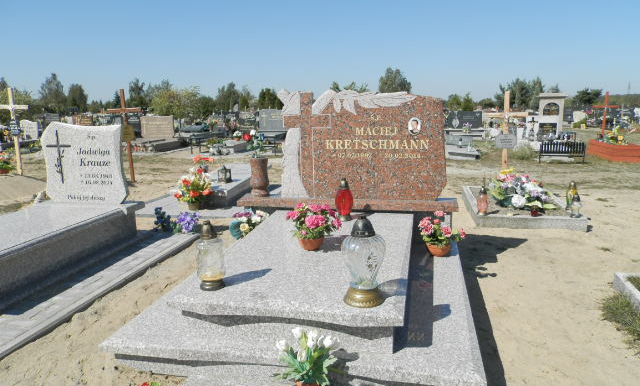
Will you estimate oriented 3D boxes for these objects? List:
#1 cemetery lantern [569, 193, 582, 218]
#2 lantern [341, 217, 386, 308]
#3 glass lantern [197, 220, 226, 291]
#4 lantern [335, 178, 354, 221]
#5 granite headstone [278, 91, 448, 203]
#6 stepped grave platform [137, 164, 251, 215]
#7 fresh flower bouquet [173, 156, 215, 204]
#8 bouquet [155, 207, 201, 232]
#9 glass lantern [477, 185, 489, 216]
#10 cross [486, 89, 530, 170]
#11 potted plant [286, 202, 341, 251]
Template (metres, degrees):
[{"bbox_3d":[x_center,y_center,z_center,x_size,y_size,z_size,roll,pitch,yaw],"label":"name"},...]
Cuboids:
[{"bbox_3d":[2.356,0.110,4.262,0.109,0.215,0.109,1,11,13],"label":"cemetery lantern"},{"bbox_3d":[0.206,0.311,2.183,0.211,0.402,0.211,1,11,13],"label":"lantern"},{"bbox_3d":[-0.561,0.314,2.388,0.163,0.361,0.163,1,11,13],"label":"glass lantern"},{"bbox_3d":[0.190,0.045,3.587,0.142,0.335,0.142,1,11,13],"label":"lantern"},{"bbox_3d":[0.349,-0.405,3.931,1.406,0.920,0.102,1,11,13],"label":"granite headstone"},{"bbox_3d":[-1.261,-0.102,6.104,1.656,0.336,2.148,1,11,13],"label":"stepped grave platform"},{"bbox_3d":[-1.442,-0.110,5.260,0.522,0.613,0.456,1,11,13],"label":"fresh flower bouquet"},{"bbox_3d":[-1.393,0.254,4.507,0.496,0.232,0.288,1,11,13],"label":"bouquet"},{"bbox_3d":[1.557,0.068,4.420,0.114,0.283,0.114,1,11,13],"label":"glass lantern"},{"bbox_3d":[2.237,-0.625,5.548,0.464,1.160,0.060,1,11,13],"label":"cross"},{"bbox_3d":[-0.035,0.210,2.942,0.367,0.294,0.367,1,11,13],"label":"potted plant"}]

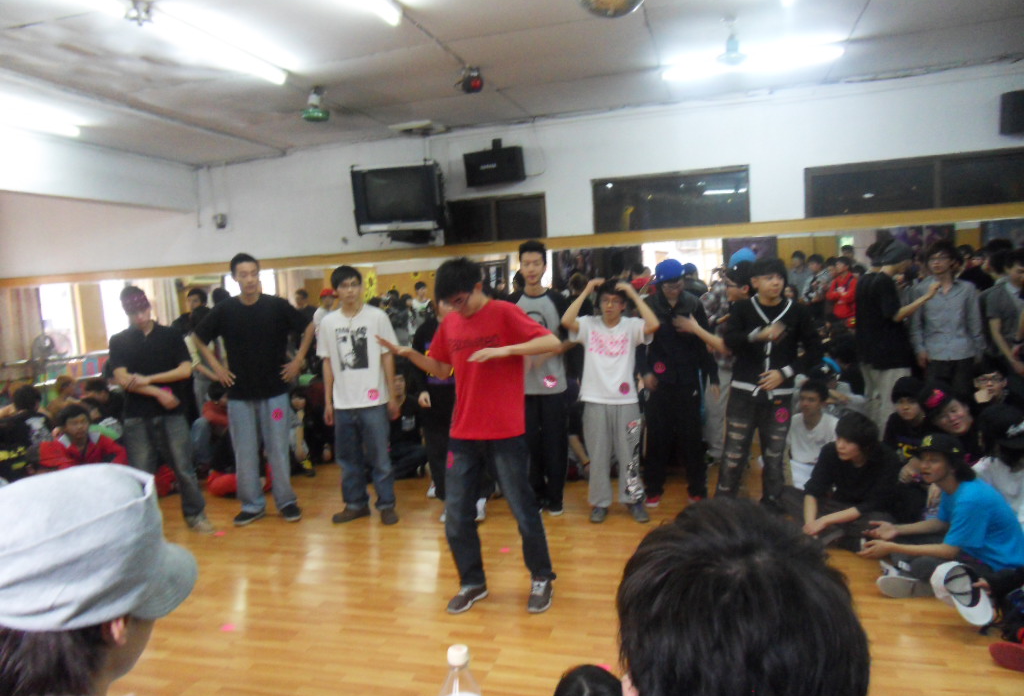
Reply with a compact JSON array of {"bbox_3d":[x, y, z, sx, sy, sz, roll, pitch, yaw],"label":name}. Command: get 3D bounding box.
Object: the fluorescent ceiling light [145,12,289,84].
[{"bbox_3d":[-1.661,-1.720,4.141,0.100,0.080,1.220,-2,5,15],"label":"fluorescent ceiling light"}]

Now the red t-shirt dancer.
[{"bbox_3d":[-0.199,0.400,3.400,0.780,1.650,0.550,-1,5,24],"label":"red t-shirt dancer"}]

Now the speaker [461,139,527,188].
[{"bbox_3d":[-0.145,-1.560,6.070,0.490,0.300,0.240,-1,15,24],"label":"speaker"}]

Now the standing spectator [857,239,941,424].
[{"bbox_3d":[2.794,0.094,5.200,0.550,1.720,0.450,-7,6,-38],"label":"standing spectator"}]

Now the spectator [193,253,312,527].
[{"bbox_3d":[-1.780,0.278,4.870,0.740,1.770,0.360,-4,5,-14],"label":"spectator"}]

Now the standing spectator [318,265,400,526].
[{"bbox_3d":[-1.048,0.320,4.880,0.510,1.730,0.340,-4,5,-6],"label":"standing spectator"}]

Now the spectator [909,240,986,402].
[{"bbox_3d":[2.970,0.112,4.820,0.520,1.690,0.320,0,6,36],"label":"spectator"}]

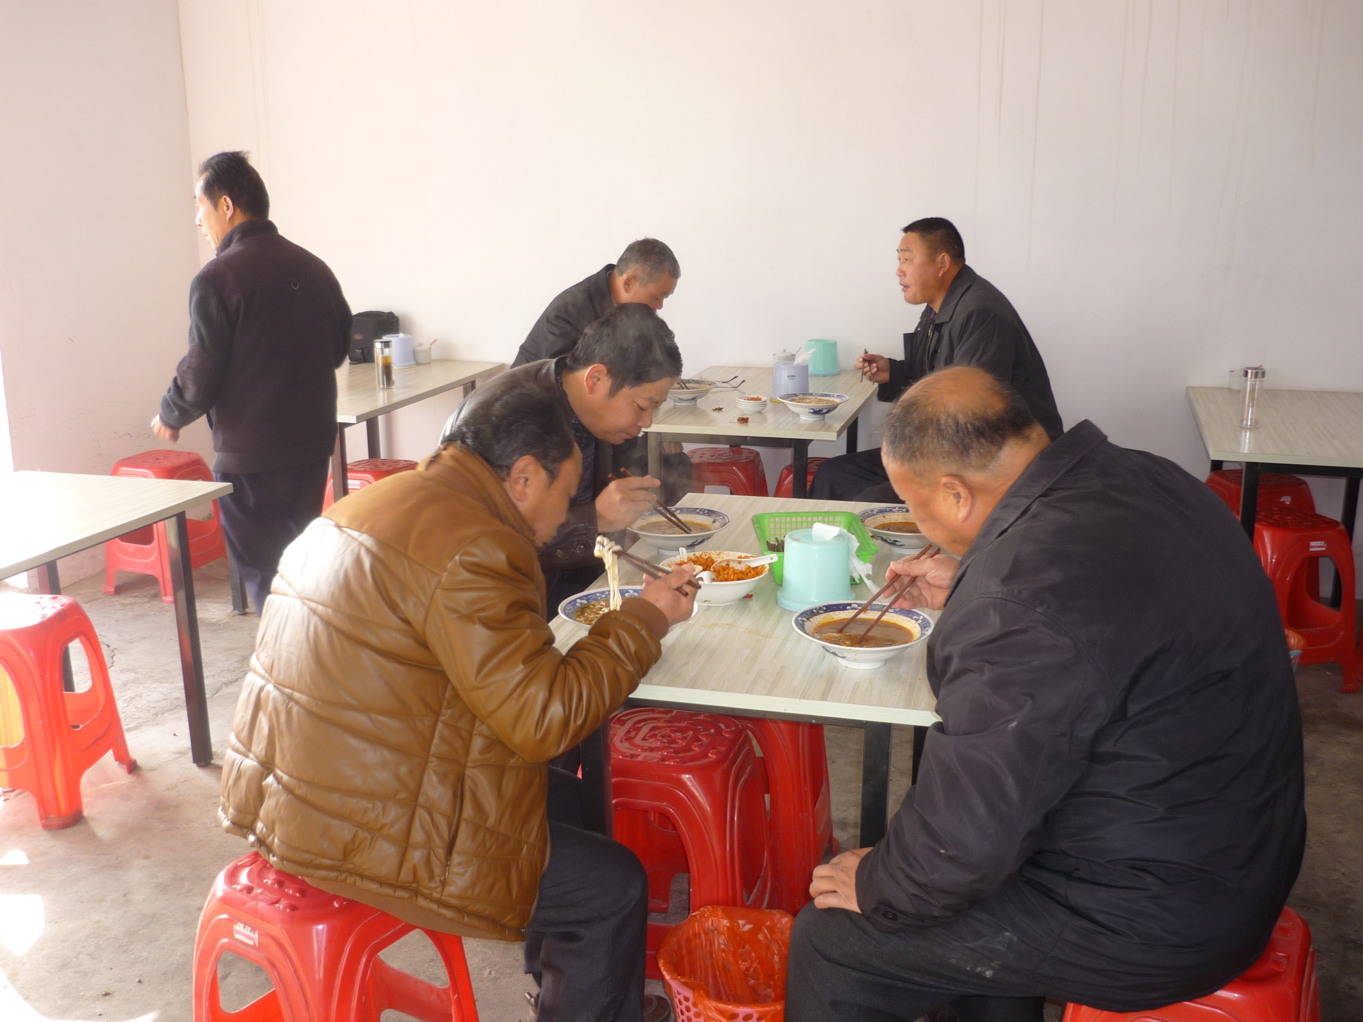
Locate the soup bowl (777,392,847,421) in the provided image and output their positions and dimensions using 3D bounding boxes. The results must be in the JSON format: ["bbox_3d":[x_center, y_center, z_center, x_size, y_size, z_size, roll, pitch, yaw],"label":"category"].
[{"bbox_3d":[0.414,-0.332,4.140,0.222,0.066,0.222,0,15,0],"label":"soup bowl"}]

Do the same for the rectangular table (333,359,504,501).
[{"bbox_3d":[-1.216,-0.111,4.934,0.700,0.750,1.190,4,15,16],"label":"rectangular table"}]

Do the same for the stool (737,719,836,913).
[{"bbox_3d":[0.154,0.578,2.796,0.335,0.475,0.335,4,15,16],"label":"stool"}]

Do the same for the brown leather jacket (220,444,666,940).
[{"bbox_3d":[-0.352,0.231,1.979,0.653,0.693,0.515,-6,16,-21],"label":"brown leather jacket"}]

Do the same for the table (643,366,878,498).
[{"bbox_3d":[0.294,-0.044,4.638,0.706,0.742,1.204,4,15,15],"label":"table"}]

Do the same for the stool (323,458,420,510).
[{"bbox_3d":[-1.094,0.070,4.756,0.332,0.480,0.332,6,16,22],"label":"stool"}]

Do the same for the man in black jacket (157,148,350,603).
[{"bbox_3d":[-1.152,-0.199,3.653,0.400,1.570,0.500,13,20,42],"label":"man in black jacket"}]

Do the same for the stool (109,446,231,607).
[{"bbox_3d":[-1.926,0.051,4.835,0.332,0.480,0.332,7,16,24],"label":"stool"}]

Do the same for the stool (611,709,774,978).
[{"bbox_3d":[-0.018,0.653,2.518,0.335,0.475,0.335,2,15,11],"label":"stool"}]

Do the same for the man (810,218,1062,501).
[{"bbox_3d":[0.826,-0.268,4.264,0.800,1.350,0.560,1,15,7],"label":"man"}]

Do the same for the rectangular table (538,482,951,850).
[{"bbox_3d":[0.211,0.485,2.622,0.706,0.742,1.204,3,15,14],"label":"rectangular table"}]

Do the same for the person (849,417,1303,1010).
[{"bbox_3d":[0.530,0.434,1.820,0.730,1.240,0.580,10,18,35],"label":"person"}]

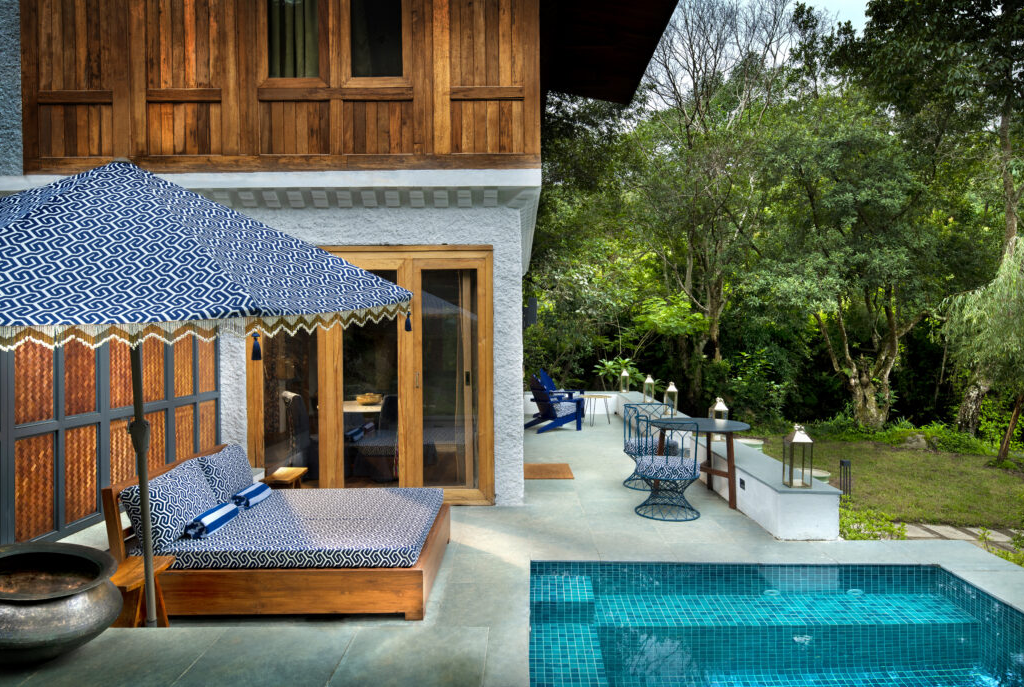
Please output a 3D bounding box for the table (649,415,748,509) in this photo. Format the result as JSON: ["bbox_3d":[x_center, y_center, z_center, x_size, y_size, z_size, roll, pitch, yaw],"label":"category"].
[{"bbox_3d":[1.870,1.190,6.951,1.010,0.755,1.010,0,1,0],"label":"table"}]

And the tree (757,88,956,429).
[{"bbox_3d":[6.171,-1.522,12.300,3.550,6.100,3.400,0,1,1],"label":"tree"}]

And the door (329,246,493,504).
[{"bbox_3d":[-0.965,0.315,6.676,1.587,2.501,0.120,0,1,1],"label":"door"}]

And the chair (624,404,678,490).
[{"bbox_3d":[1.522,1.101,7.511,0.600,0.855,0.600,-2,2,-42],"label":"chair"}]

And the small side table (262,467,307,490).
[{"bbox_3d":[-2.039,1.383,6.167,0.290,0.420,0.530,0,1,0],"label":"small side table"}]

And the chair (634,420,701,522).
[{"bbox_3d":[1.431,1.130,6.304,0.600,0.855,0.600,1,2,39],"label":"chair"}]

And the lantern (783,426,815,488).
[{"bbox_3d":[2.367,0.925,5.713,0.180,0.520,0.180,0,1,0],"label":"lantern"}]

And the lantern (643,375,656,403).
[{"bbox_3d":[2.487,0.813,12.502,0.172,0.505,0.172,0,1,0],"label":"lantern"}]

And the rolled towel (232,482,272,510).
[{"bbox_3d":[-1.870,1.105,4.945,0.128,0.115,0.400,0,0,2],"label":"rolled towel"}]

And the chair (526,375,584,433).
[{"bbox_3d":[0.684,1.006,11.866,0.900,0.960,0.760,-1,1,-25],"label":"chair"}]

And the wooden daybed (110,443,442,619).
[{"bbox_3d":[-1.463,1.231,4.801,1.900,0.770,1.530,0,1,0],"label":"wooden daybed"}]

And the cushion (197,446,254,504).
[{"bbox_3d":[-2.138,1.001,5.154,0.190,0.470,0.670,-25,1,1],"label":"cushion"}]

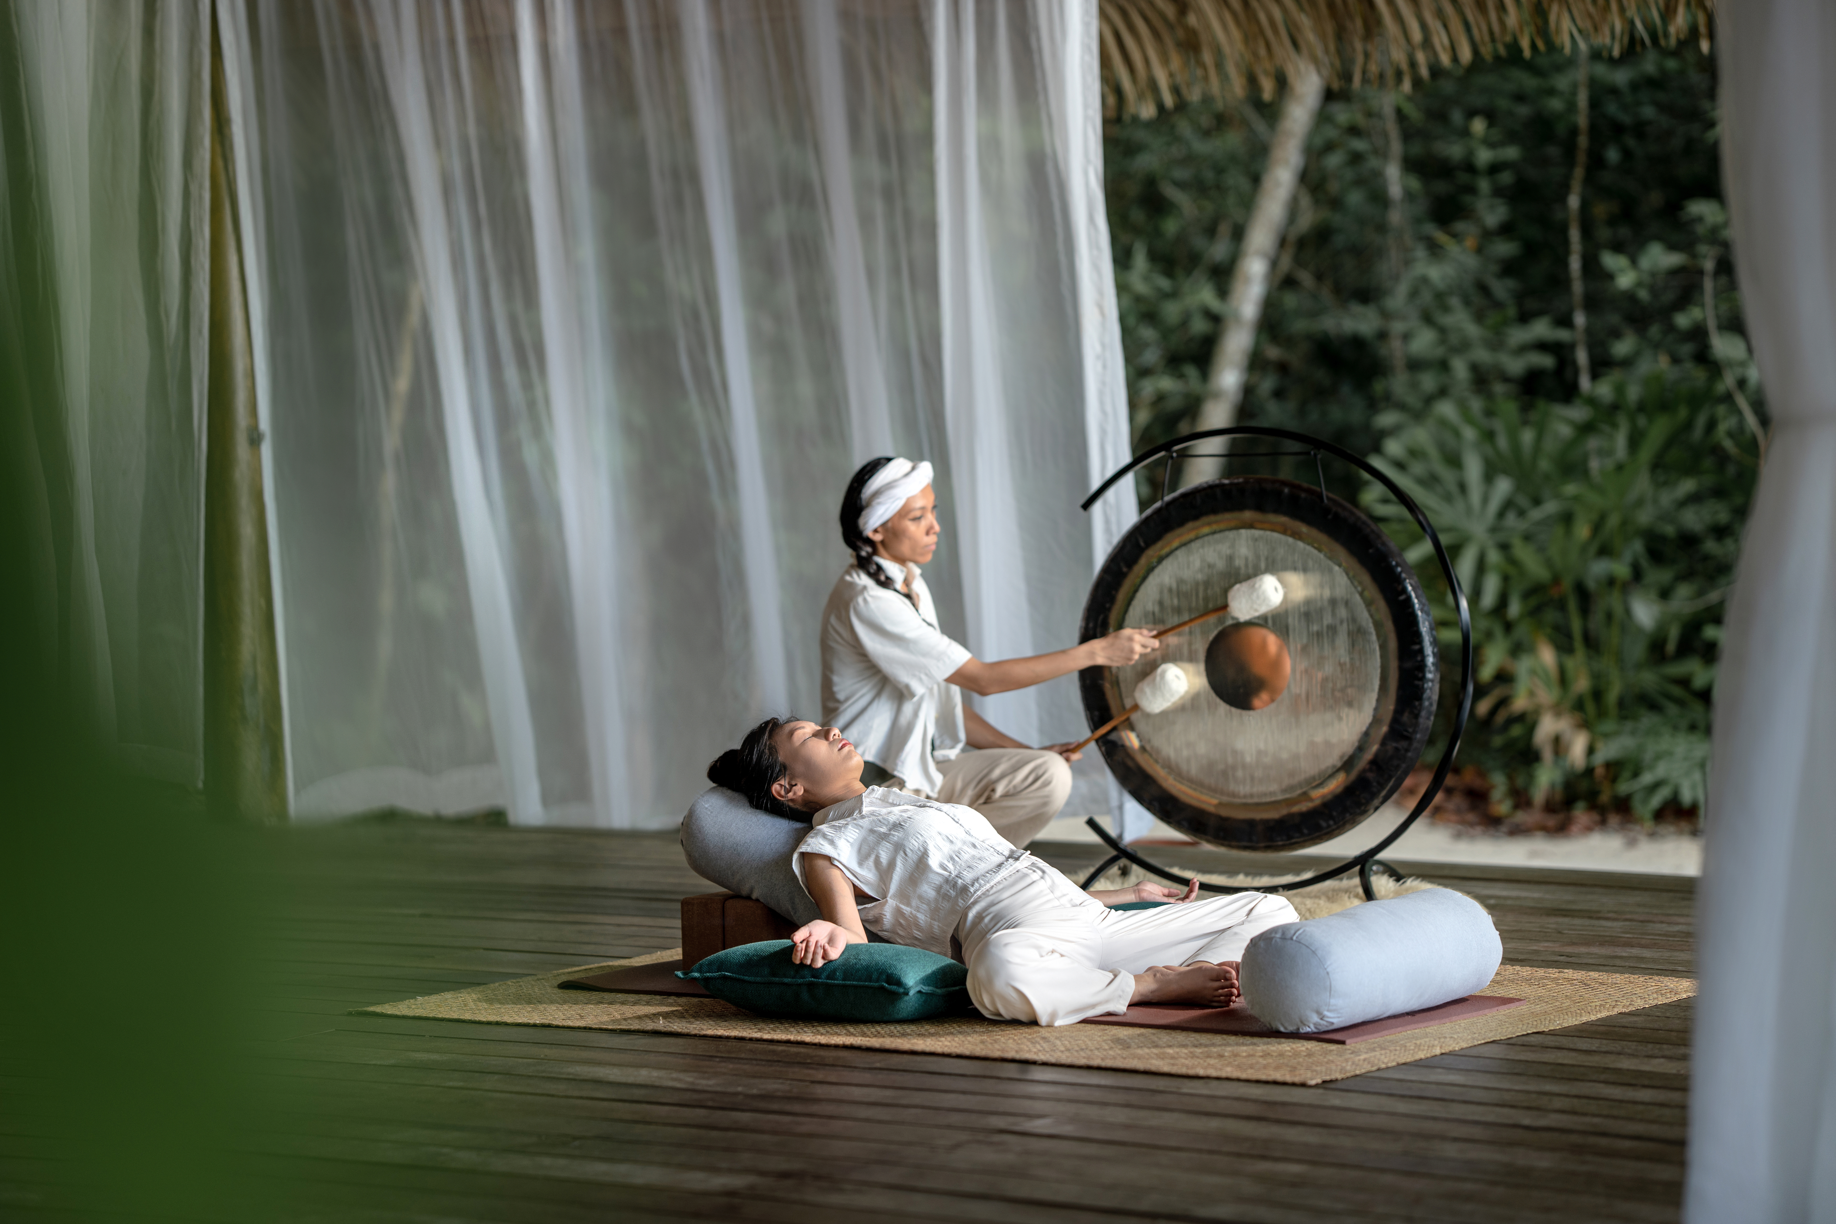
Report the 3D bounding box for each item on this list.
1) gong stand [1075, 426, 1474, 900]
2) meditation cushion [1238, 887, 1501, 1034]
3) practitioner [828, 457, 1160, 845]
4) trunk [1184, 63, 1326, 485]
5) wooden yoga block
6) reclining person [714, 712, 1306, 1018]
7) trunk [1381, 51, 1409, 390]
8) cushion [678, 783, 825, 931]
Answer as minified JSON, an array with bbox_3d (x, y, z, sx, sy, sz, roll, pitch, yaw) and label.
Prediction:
[{"bbox_3d":[0.809,0.129,9.800,0.930,1.090,0.470,-1,2,17],"label":"gong stand"},{"bbox_3d":[0.827,0.631,7.840,0.212,0.212,0.620,0,3,37],"label":"meditation cushion"},{"bbox_3d":[0.154,0.174,9.620,0.750,1.000,0.600,-1,2,12],"label":"practitioner"},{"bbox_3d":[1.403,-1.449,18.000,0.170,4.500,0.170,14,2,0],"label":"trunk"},{"bbox_3d":[-0.327,0.651,8.760,0.204,0.152,0.220,0,3,35],"label":"wooden yoga block"},{"bbox_3d":[0.136,0.526,8.520,1.280,0.380,0.980,17,12,33],"label":"reclining person"},{"bbox_3d":[2.152,-1.622,19.500,0.085,4.200,0.085,-3,2,0],"label":"trunk"},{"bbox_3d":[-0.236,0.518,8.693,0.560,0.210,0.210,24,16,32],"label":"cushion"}]

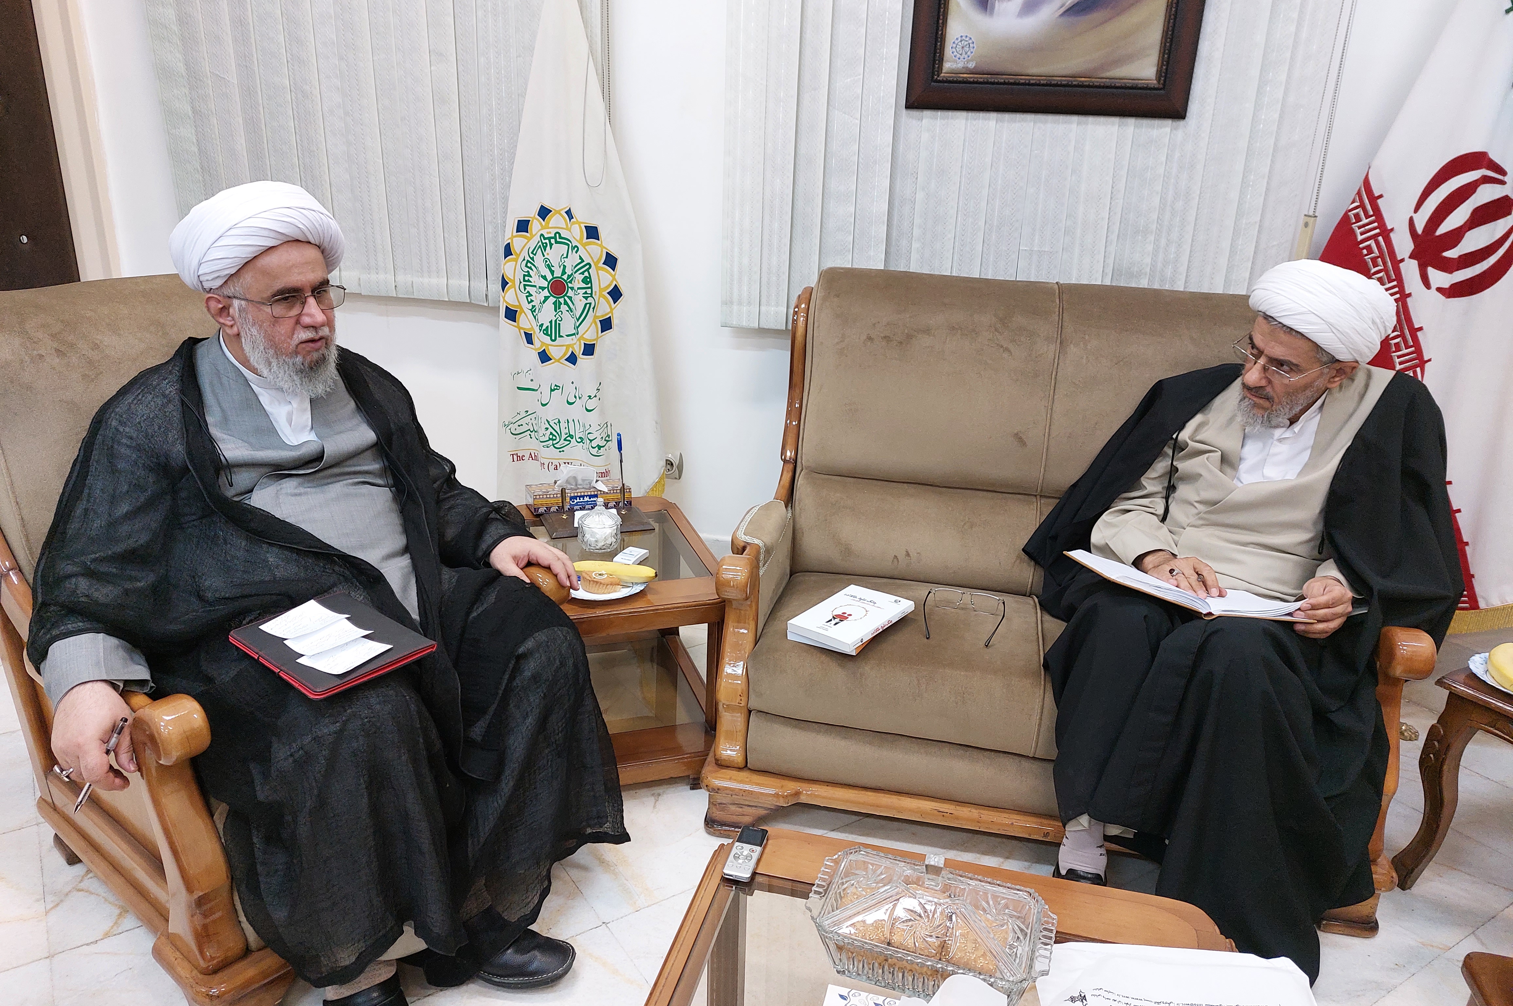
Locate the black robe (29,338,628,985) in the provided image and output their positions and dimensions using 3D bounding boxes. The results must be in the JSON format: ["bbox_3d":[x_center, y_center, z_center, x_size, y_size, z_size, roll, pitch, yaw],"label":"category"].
[{"bbox_3d":[-0.713,0.223,1.755,0.838,0.944,0.751,19,26,39],"label":"black robe"}]

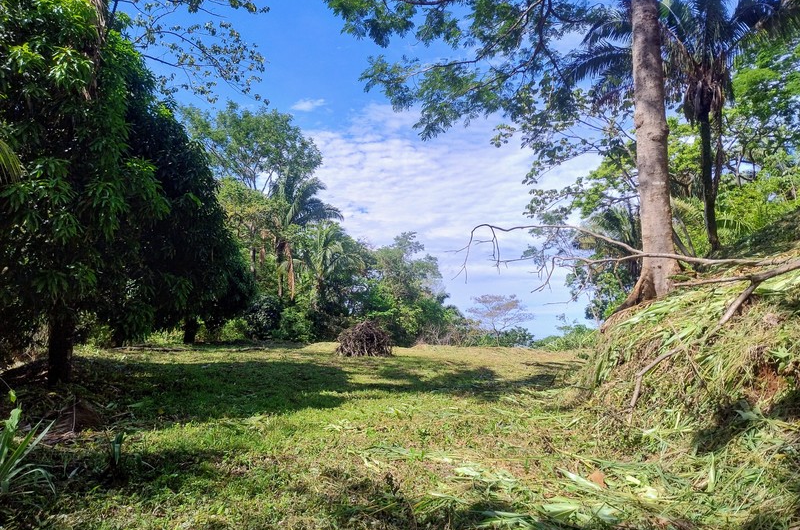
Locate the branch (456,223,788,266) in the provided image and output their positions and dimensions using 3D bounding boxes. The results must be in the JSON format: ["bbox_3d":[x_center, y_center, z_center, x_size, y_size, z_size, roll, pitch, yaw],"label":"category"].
[{"bbox_3d":[3.130,-0.270,7.800,4.400,0.650,1.100,0,-5,0],"label":"branch"}]

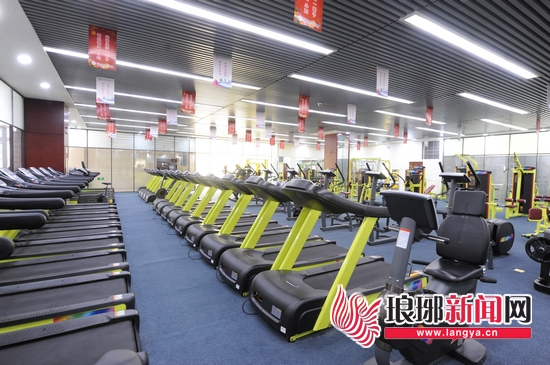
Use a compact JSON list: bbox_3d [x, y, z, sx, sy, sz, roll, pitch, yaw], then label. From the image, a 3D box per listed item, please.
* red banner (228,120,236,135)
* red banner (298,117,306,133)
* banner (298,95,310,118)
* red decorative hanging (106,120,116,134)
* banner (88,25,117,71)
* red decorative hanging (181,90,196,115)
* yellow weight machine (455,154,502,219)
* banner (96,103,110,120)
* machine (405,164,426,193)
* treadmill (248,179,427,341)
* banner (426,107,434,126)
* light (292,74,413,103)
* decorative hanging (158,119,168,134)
[{"bbox_3d":[-1.741,-2.211,11.777,0.320,0.530,0.015,0,3,-30],"label":"red banner"},{"bbox_3d":[1.089,-2.312,11.691,0.390,0.610,0.030,0,3,-30],"label":"red banner"},{"bbox_3d":[0.762,-1.960,7.488,0.330,0.540,0.015,0,3,-30],"label":"banner"},{"bbox_3d":[-7.093,-2.375,12.572,0.335,0.540,0.015,0,3,-30],"label":"red decorative hanging"},{"bbox_3d":[-2.417,-1.890,4.073,0.340,0.550,0.015,0,3,-30],"label":"banner"},{"bbox_3d":[-2.439,-2.281,8.216,0.390,0.610,0.030,0,3,-30],"label":"red decorative hanging"},{"bbox_3d":[7.879,0.225,11.083,1.400,2.340,1.100,0,3,-30],"label":"yellow weight machine"},{"bbox_3d":[-5.754,-2.436,9.781,0.390,0.610,0.030,0,3,-30],"label":"banner"},{"bbox_3d":[6.645,0.104,13.722,0.950,1.660,1.100,2,3,20],"label":"machine"},{"bbox_3d":[0.847,0.732,3.580,2.162,1.503,0.890,0,3,-30],"label":"treadmill"},{"bbox_3d":[4.905,-2.107,9.193,0.390,0.610,0.030,0,3,-30],"label":"banner"},{"bbox_3d":[2.298,-2.452,7.761,4.450,0.080,0.220,0,3,-30],"label":"light"},{"bbox_3d":[-5.073,-2.547,13.223,0.390,0.610,0.030,0,3,-30],"label":"decorative hanging"}]

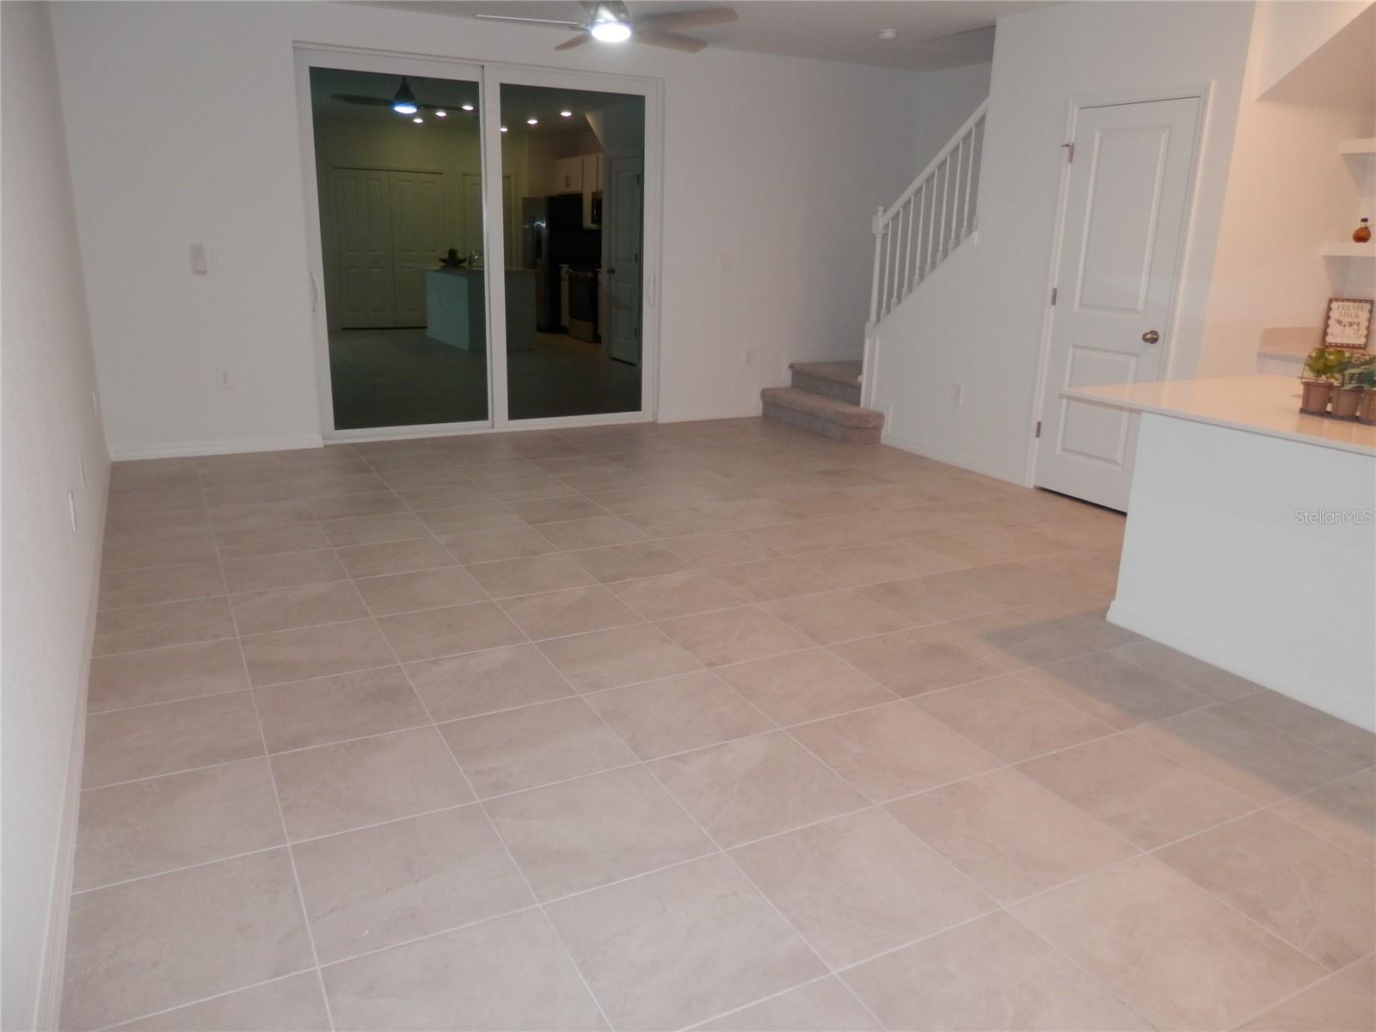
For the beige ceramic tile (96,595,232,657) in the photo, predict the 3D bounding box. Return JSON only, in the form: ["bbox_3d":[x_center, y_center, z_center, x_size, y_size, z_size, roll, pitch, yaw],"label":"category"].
[{"bbox_3d":[-1.877,0.394,3.572,0.452,0.010,0.452,-7,18,-27],"label":"beige ceramic tile"}]

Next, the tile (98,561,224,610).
[{"bbox_3d":[-2.071,0.278,3.932,0.440,0.010,0.447,-7,18,-27],"label":"tile"}]

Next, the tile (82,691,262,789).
[{"bbox_3d":[-1.442,0.626,2.789,0.434,0.012,0.448,-7,18,-27],"label":"tile"}]

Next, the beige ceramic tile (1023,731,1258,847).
[{"bbox_3d":[1.201,0.738,2.691,0.453,0.012,0.448,-7,18,-27],"label":"beige ceramic tile"}]

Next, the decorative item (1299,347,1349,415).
[{"bbox_3d":[2.288,-0.485,3.558,0.110,0.230,0.115,-7,18,-27],"label":"decorative item"}]

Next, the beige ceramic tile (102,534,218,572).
[{"bbox_3d":[-2.300,0.164,4.344,0.452,0.010,0.452,-7,18,-27],"label":"beige ceramic tile"}]

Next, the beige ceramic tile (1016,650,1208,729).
[{"bbox_3d":[1.393,0.573,3.278,0.453,0.010,0.447,-7,18,-27],"label":"beige ceramic tile"}]

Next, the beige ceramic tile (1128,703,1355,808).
[{"bbox_3d":[1.603,0.689,2.898,0.453,0.010,0.447,-7,18,-27],"label":"beige ceramic tile"}]

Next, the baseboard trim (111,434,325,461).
[{"bbox_3d":[-2.875,-0.425,6.122,1.193,0.083,0.015,-7,18,-27],"label":"baseboard trim"}]

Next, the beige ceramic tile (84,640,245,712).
[{"bbox_3d":[-1.653,0.510,3.169,0.434,0.012,0.448,-7,18,-27],"label":"beige ceramic tile"}]

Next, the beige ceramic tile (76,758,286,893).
[{"bbox_3d":[-1.241,0.740,2.414,0.452,0.010,0.452,-7,18,-27],"label":"beige ceramic tile"}]

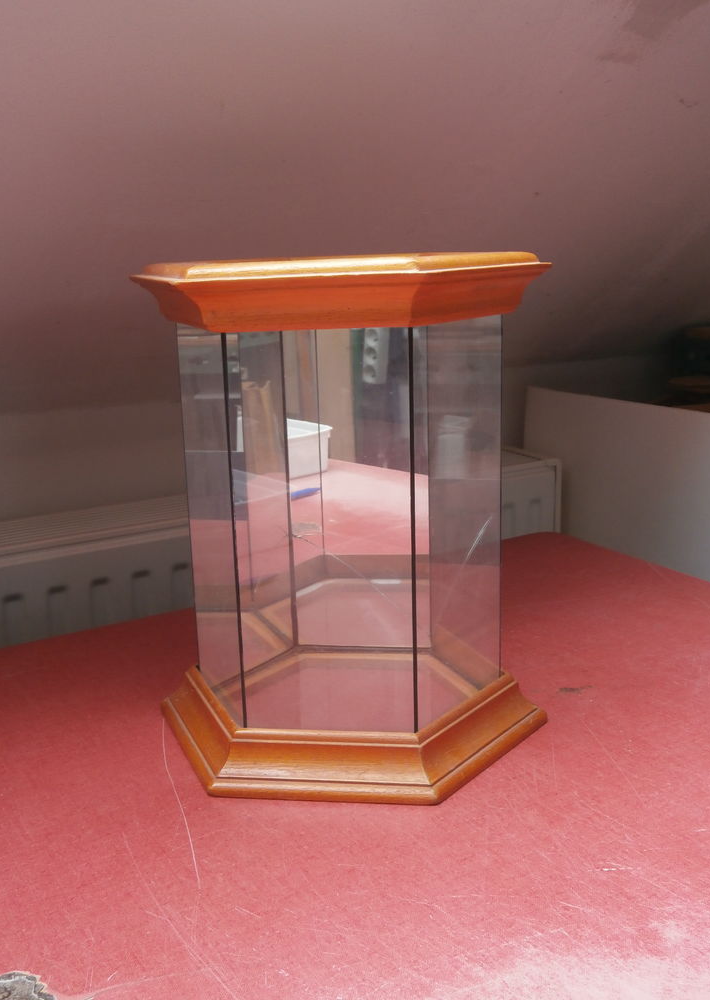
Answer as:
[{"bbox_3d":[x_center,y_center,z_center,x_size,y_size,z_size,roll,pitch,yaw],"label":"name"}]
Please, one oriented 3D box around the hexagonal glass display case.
[{"bbox_3d":[-0.009,-0.001,0.745,0.294,0.336,0.254,0,14,8],"label":"hexagonal glass display case"}]

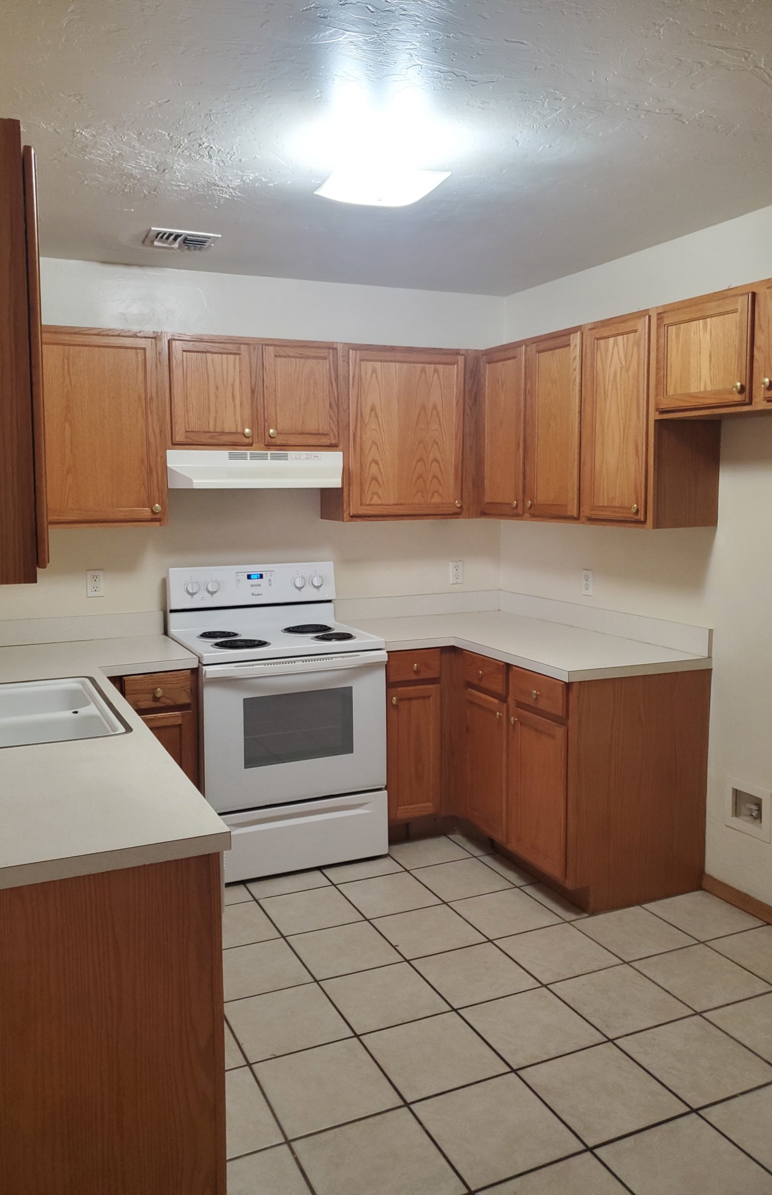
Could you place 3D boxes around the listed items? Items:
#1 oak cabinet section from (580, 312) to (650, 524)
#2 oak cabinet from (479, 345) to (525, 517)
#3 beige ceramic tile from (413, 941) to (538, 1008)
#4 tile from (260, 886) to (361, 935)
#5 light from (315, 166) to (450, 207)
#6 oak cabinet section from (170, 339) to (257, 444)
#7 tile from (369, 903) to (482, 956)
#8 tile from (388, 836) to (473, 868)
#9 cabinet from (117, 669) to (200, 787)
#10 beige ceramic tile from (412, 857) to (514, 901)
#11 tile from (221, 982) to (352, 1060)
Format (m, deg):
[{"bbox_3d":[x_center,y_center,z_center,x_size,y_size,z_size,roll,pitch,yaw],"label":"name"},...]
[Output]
[{"bbox_3d":[0.971,-0.643,3.328,0.300,0.709,0.342,-3,7,-24],"label":"oak cabinet section"},{"bbox_3d":[0.658,-0.733,4.064,0.323,0.735,0.370,-3,7,-25],"label":"oak cabinet"},{"bbox_3d":[0.283,1.192,2.845,0.304,0.010,0.304,-3,8,-25],"label":"beige ceramic tile"},{"bbox_3d":[-0.265,1.141,3.279,0.304,0.010,0.304,-3,8,-25],"label":"tile"},{"bbox_3d":[-0.019,-1.212,2.634,0.315,0.115,0.315,-3,7,-25],"label":"light"},{"bbox_3d":[-0.760,-0.832,3.744,0.327,0.408,0.300,-3,7,-24],"label":"oak cabinet section"},{"bbox_3d":[0.151,1.158,3.127,0.304,0.010,0.304,-3,8,-25],"label":"tile"},{"bbox_3d":[0.171,1.085,3.807,0.304,0.012,0.304,-3,7,-25],"label":"tile"},{"bbox_3d":[-1.001,0.669,3.615,0.372,0.863,0.630,-3,7,-25],"label":"cabinet"},{"bbox_3d":[0.302,1.113,3.544,0.305,0.010,0.305,-3,7,-25],"label":"beige ceramic tile"},{"bbox_3d":[-0.288,1.226,2.583,0.305,0.010,0.305,-3,7,-25],"label":"tile"}]

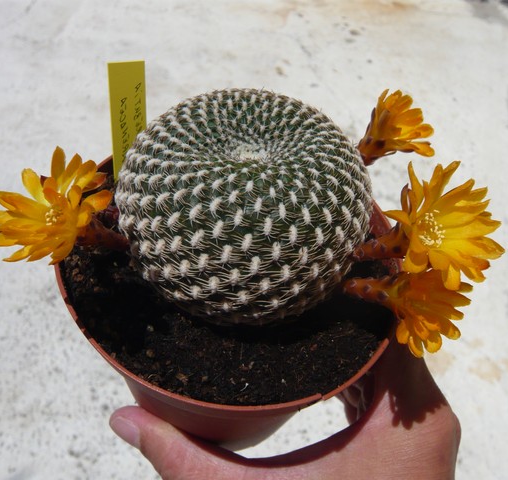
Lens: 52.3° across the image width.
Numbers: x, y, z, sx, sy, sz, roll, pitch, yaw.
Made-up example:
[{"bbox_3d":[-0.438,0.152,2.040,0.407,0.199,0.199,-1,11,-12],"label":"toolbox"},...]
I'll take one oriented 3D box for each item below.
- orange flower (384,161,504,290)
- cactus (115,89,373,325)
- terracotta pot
[{"bbox_3d":[0.068,-0.004,0.181,0.041,0.026,0.041,50,55,-6],"label":"orange flower"},{"bbox_3d":[-0.003,-0.013,0.183,0.090,0.069,0.090,9,49,0],"label":"cactus"},{"bbox_3d":[-0.012,0.032,0.236,0.132,0.100,0.132,4,49,-4],"label":"terracotta pot"}]

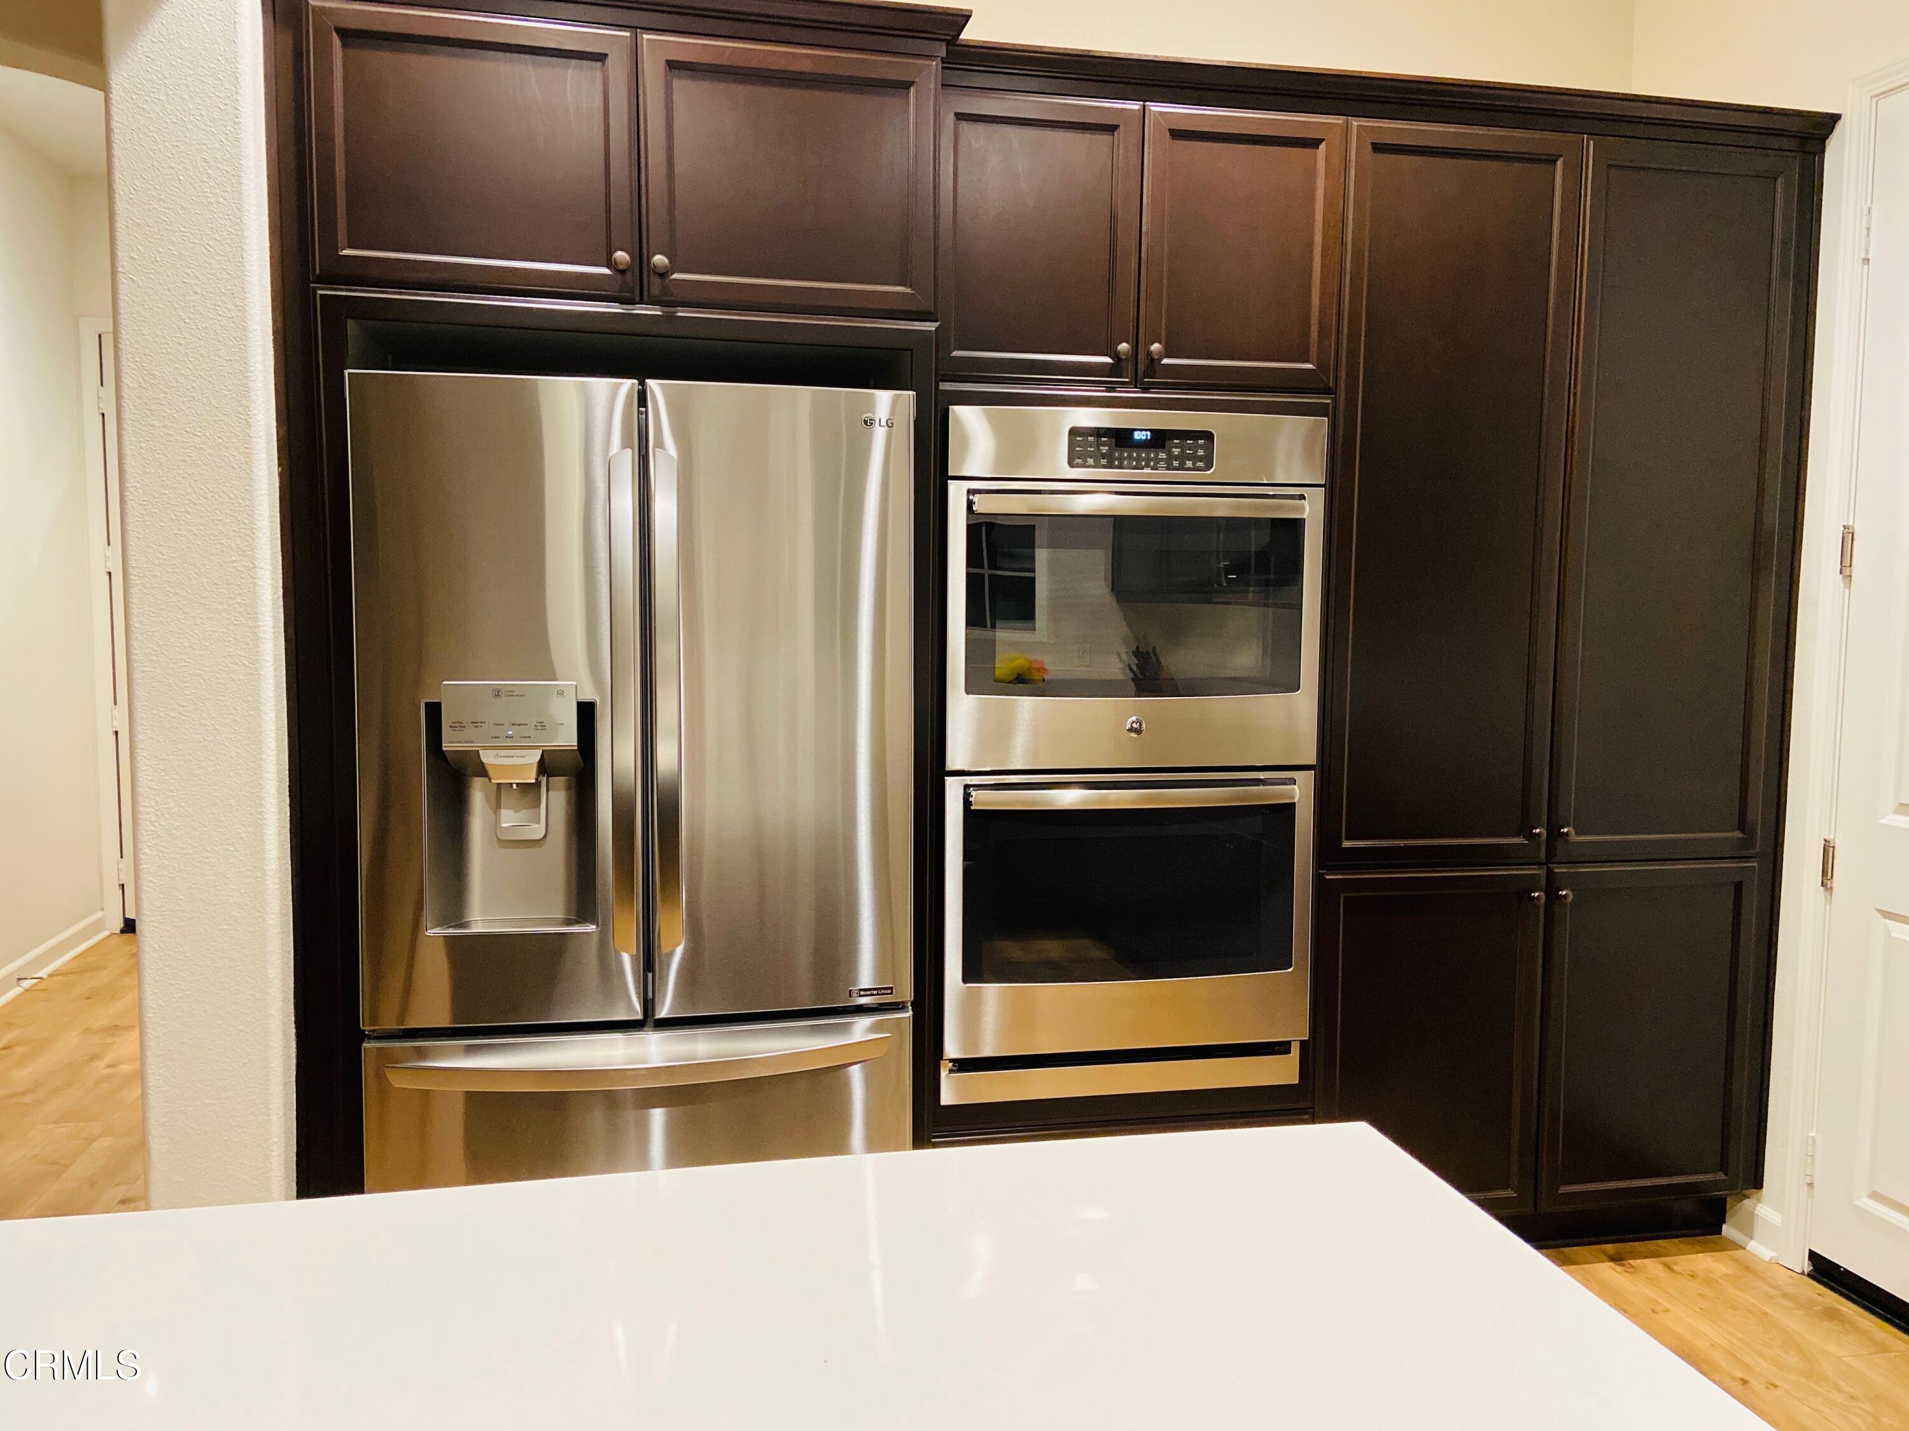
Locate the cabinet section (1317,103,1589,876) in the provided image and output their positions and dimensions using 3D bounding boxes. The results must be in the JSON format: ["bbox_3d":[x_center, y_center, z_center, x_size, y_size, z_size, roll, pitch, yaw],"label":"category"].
[{"bbox_3d":[1.011,-0.431,2.933,0.506,1.489,0.025,0,5,-10],"label":"cabinet section"}]

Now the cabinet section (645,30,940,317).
[{"bbox_3d":[-0.283,-0.942,2.522,0.514,0.447,0.025,0,5,-10],"label":"cabinet section"}]

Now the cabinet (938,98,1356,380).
[{"bbox_3d":[0.308,-0.929,3.046,0.817,0.534,0.580,0,5,-10],"label":"cabinet"}]

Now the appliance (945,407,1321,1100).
[{"bbox_3d":[0.308,0.070,3.070,0.756,1.358,0.650,0,5,-10],"label":"appliance"}]

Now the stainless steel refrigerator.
[{"bbox_3d":[-0.585,0.303,2.778,0.906,1.770,0.895,0,5,-10],"label":"stainless steel refrigerator"}]

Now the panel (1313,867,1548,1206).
[{"bbox_3d":[0.995,0.694,3.026,0.506,0.752,0.025,0,5,-10],"label":"panel"}]

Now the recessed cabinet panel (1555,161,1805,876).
[{"bbox_3d":[1.493,-0.430,3.006,0.491,1.468,0.060,0,5,-11],"label":"recessed cabinet panel"}]

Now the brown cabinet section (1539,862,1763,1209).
[{"bbox_3d":[1.498,0.693,3.117,0.491,0.752,0.025,0,5,-10],"label":"brown cabinet section"}]

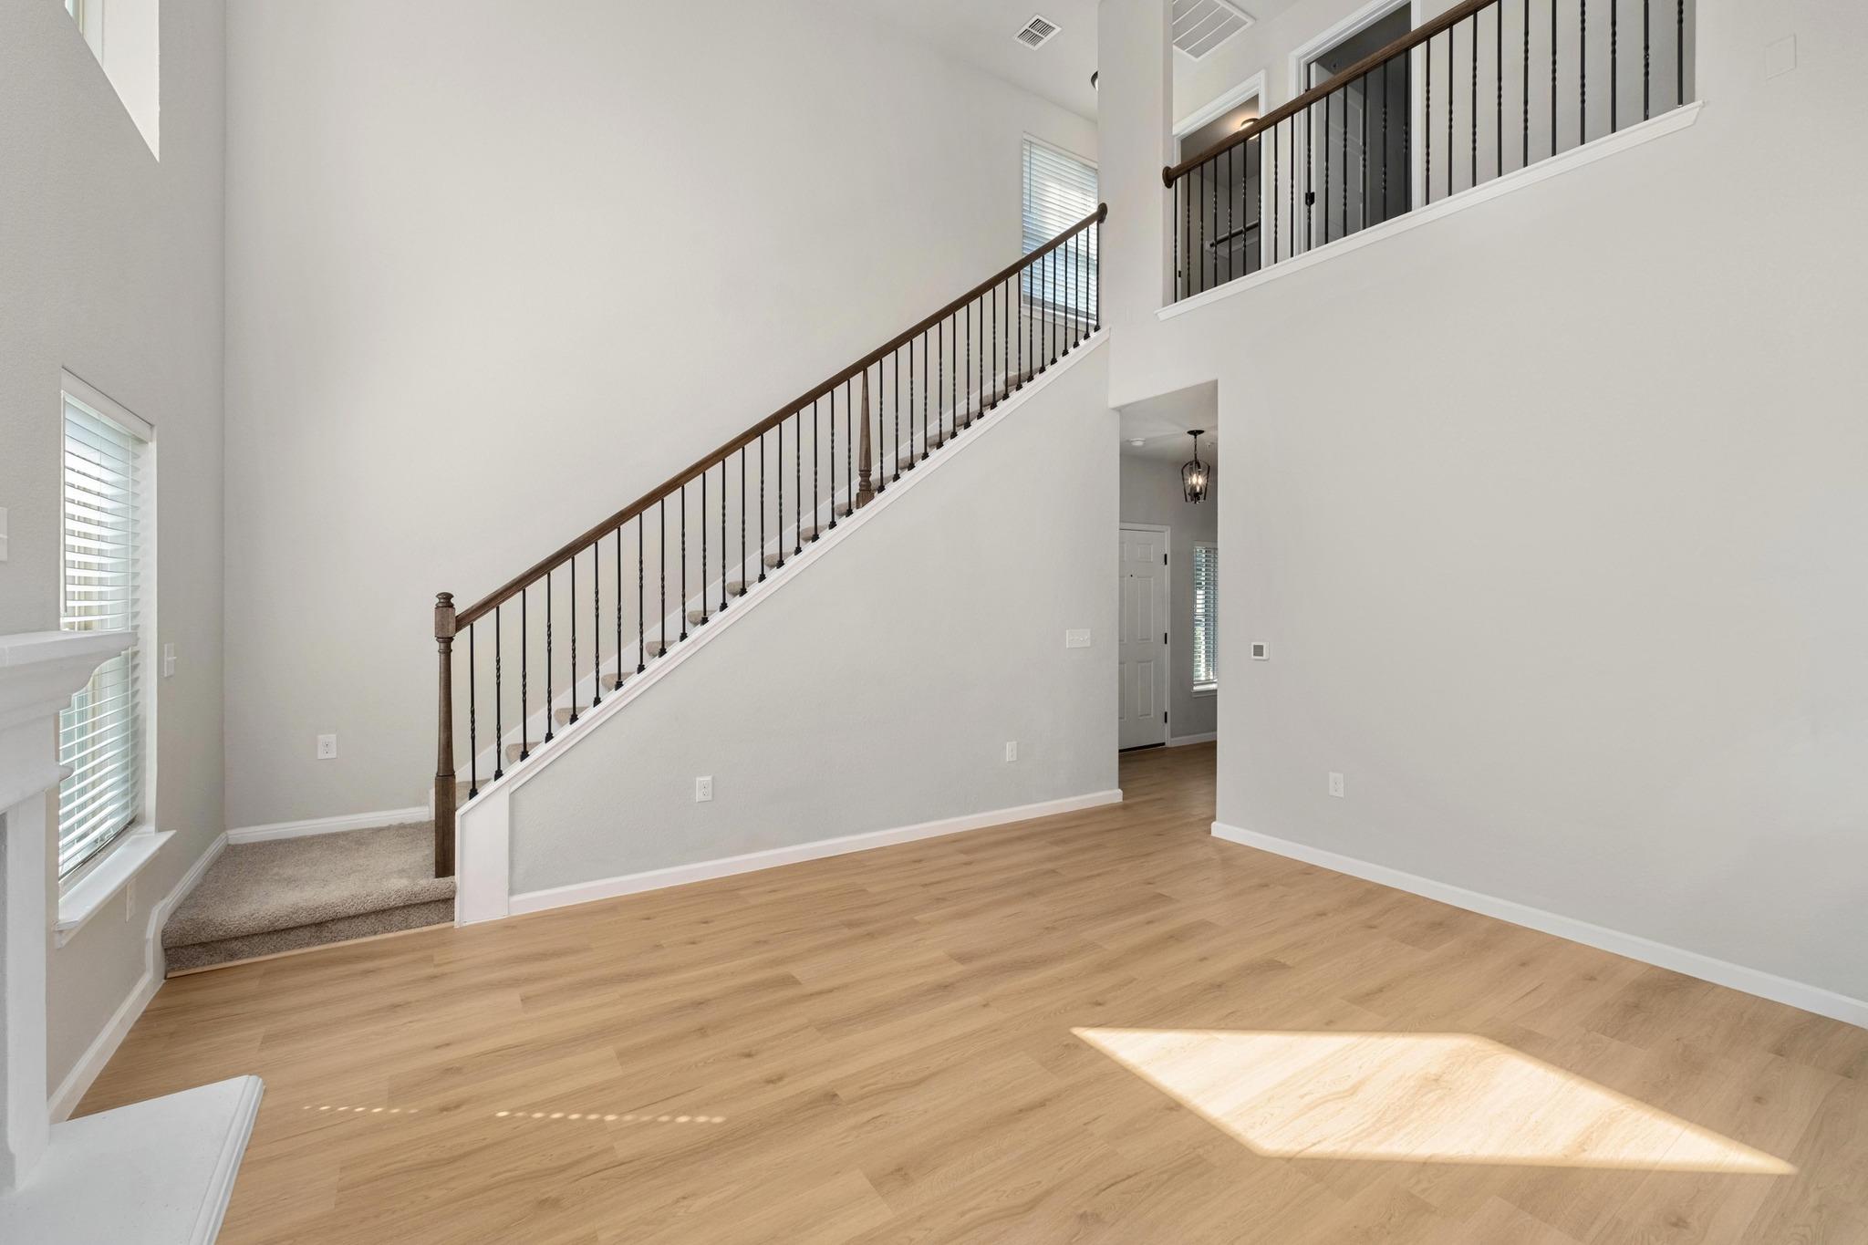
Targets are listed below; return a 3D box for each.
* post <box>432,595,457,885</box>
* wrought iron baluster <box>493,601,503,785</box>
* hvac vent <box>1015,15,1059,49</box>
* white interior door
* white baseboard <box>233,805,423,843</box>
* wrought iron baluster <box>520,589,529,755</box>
[{"bbox_3d":[-1.999,0.456,3.185,0.075,1.162,0.075,0,1,-33],"label":"post"},{"bbox_3d":[-1.838,0.296,3.288,0.032,0.739,0.032,0,1,-33],"label":"wrought iron baluster"},{"bbox_3d":[0.730,-4.154,5.502,0.217,0.025,0.257,0,1,-33],"label":"hvac vent"},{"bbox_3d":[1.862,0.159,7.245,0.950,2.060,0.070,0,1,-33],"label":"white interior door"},{"bbox_3d":[-2.941,0.995,3.819,0.780,0.085,0.018,0,1,-33],"label":"white baseboard"},{"bbox_3d":[-1.756,0.223,3.340,0.032,0.740,0.032,0,1,-33],"label":"wrought iron baluster"}]

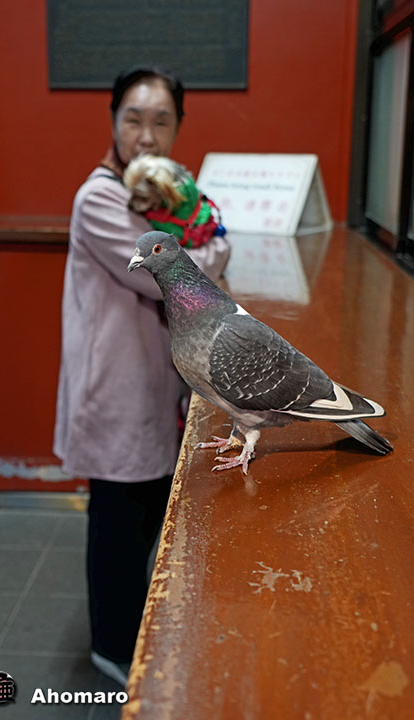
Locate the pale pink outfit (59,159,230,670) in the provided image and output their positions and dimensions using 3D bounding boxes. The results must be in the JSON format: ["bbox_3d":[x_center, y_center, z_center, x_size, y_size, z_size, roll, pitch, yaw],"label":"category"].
[{"bbox_3d":[-0.170,0.191,1.734,0.440,1.320,0.390,-14,22,-38],"label":"pale pink outfit"}]

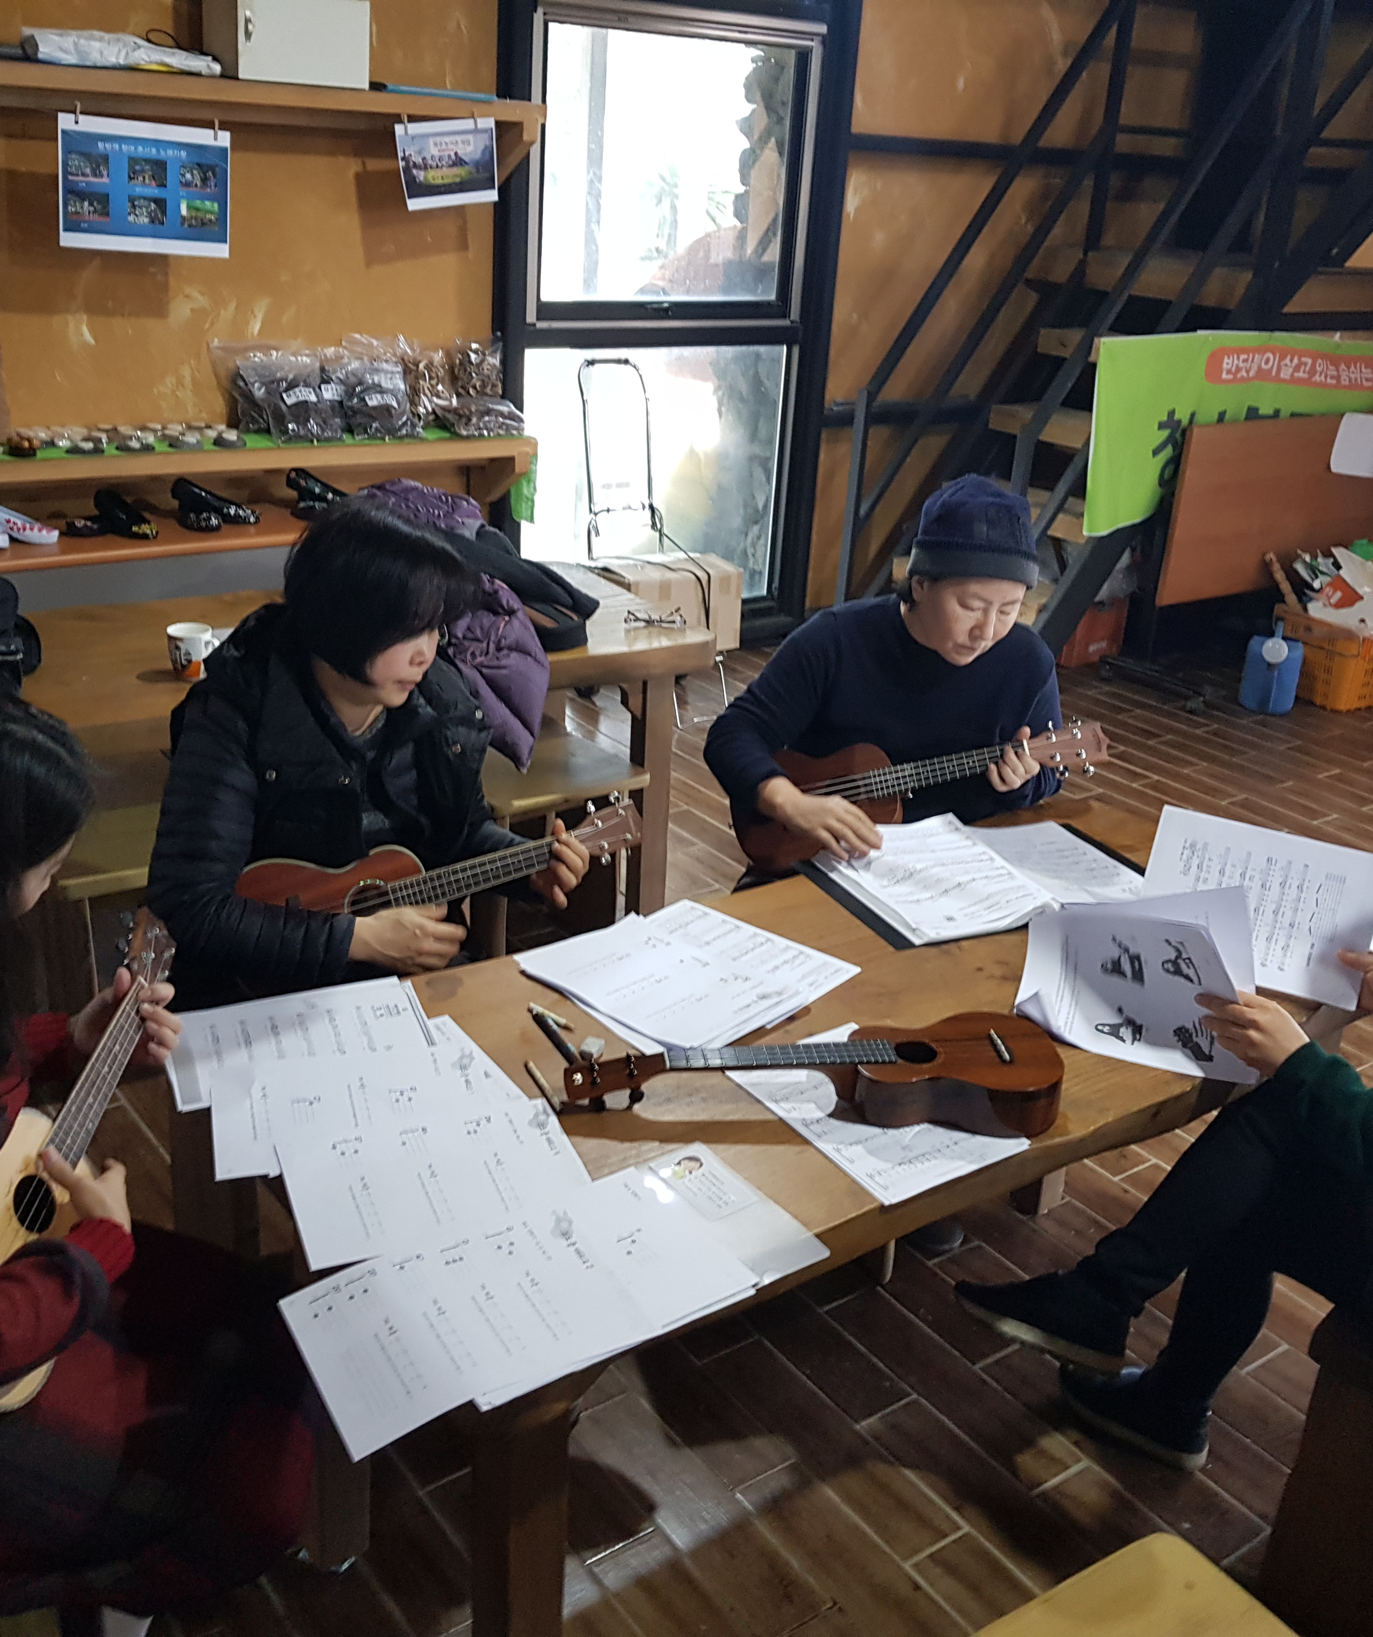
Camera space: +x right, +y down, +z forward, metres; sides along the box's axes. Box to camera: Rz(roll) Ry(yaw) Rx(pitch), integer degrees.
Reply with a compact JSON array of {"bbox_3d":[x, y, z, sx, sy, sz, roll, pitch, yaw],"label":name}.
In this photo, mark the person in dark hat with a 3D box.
[{"bbox_3d":[0.382,0.056,2.753,0.580,1.220,0.680,-2,23,-14],"label":"person in dark hat"}]

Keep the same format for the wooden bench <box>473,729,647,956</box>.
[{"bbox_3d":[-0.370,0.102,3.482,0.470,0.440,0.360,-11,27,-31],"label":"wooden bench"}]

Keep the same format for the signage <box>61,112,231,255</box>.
[{"bbox_3d":[-1.330,-1.544,4.020,0.420,0.300,0.015,-12,27,-33],"label":"signage"}]

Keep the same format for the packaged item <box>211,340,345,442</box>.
[{"bbox_3d":[-1.146,-1.212,4.657,0.300,0.250,0.180,-11,27,-31],"label":"packaged item"}]

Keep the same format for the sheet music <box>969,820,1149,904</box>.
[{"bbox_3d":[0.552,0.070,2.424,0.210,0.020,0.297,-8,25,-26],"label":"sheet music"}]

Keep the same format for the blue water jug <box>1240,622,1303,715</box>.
[{"bbox_3d":[2.041,-0.528,5.645,0.200,0.290,0.230,12,24,19],"label":"blue water jug"}]

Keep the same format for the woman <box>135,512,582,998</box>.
[{"bbox_3d":[-0.426,0.225,2.217,0.580,1.220,0.700,-11,27,-32],"label":"woman"}]

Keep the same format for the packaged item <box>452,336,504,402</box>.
[{"bbox_3d":[-0.630,-1.333,4.919,0.170,0.220,0.085,-12,27,-33],"label":"packaged item"}]

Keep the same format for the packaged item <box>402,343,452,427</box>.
[{"bbox_3d":[-0.770,-1.267,4.843,0.170,0.245,0.085,-12,27,-33],"label":"packaged item"}]

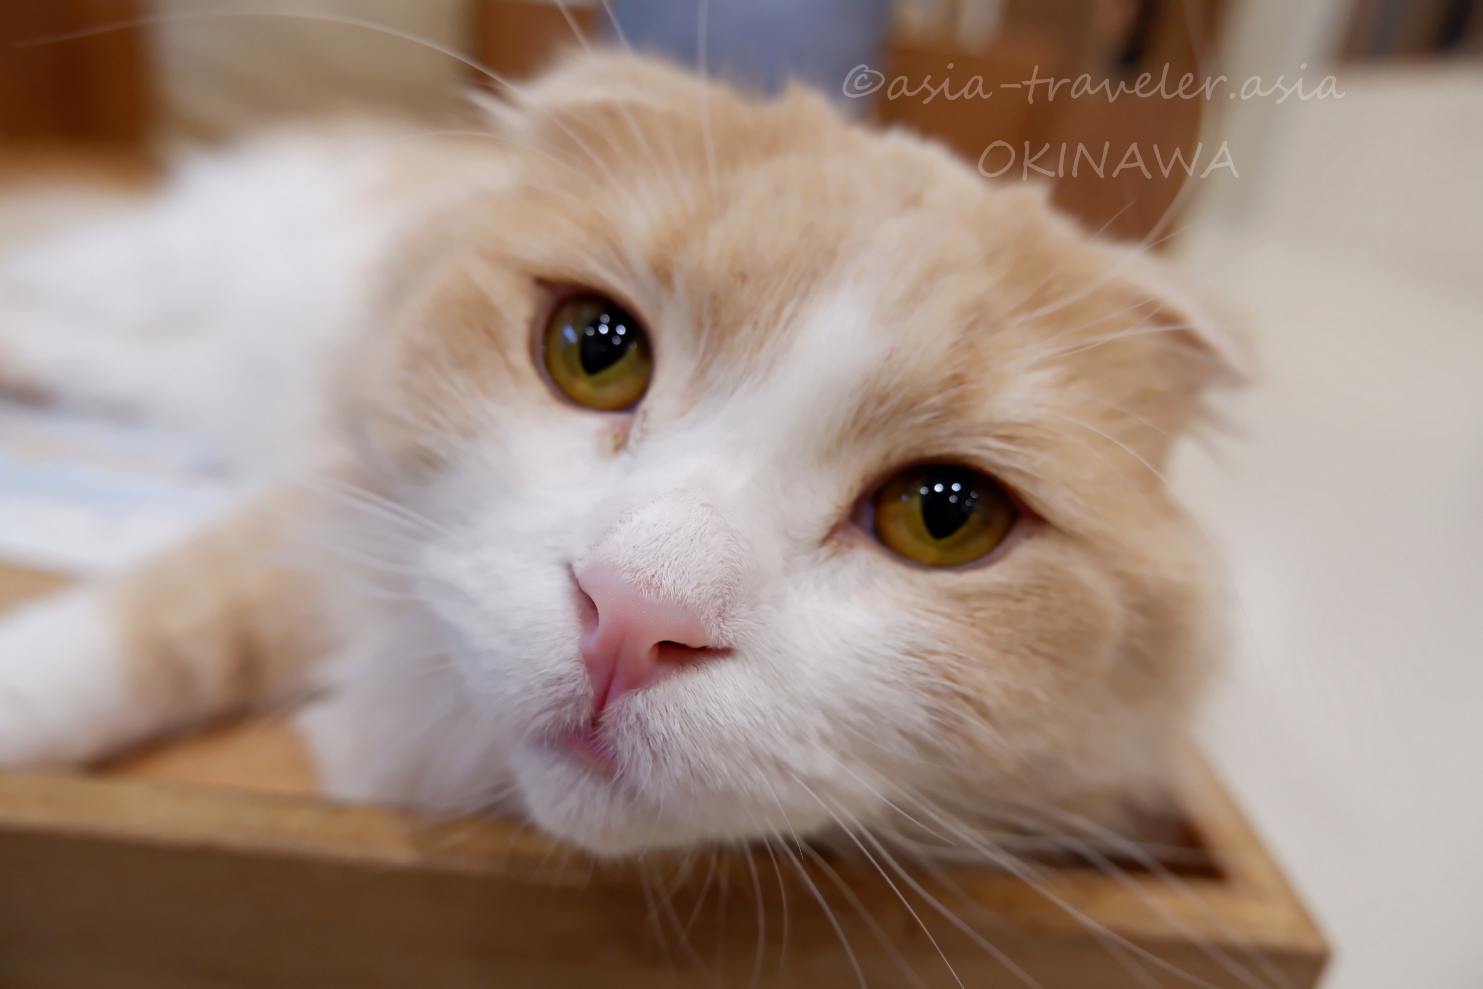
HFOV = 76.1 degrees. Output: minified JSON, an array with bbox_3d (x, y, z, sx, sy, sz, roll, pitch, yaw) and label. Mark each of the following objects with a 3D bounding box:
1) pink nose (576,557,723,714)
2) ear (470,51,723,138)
[{"bbox_3d":[-0.011,0.017,0.110,0.017,0.015,0.012,26,0,16],"label":"pink nose"},{"bbox_3d":[-0.026,-0.073,0.174,0.044,0.019,0.025,10,12,15],"label":"ear"}]

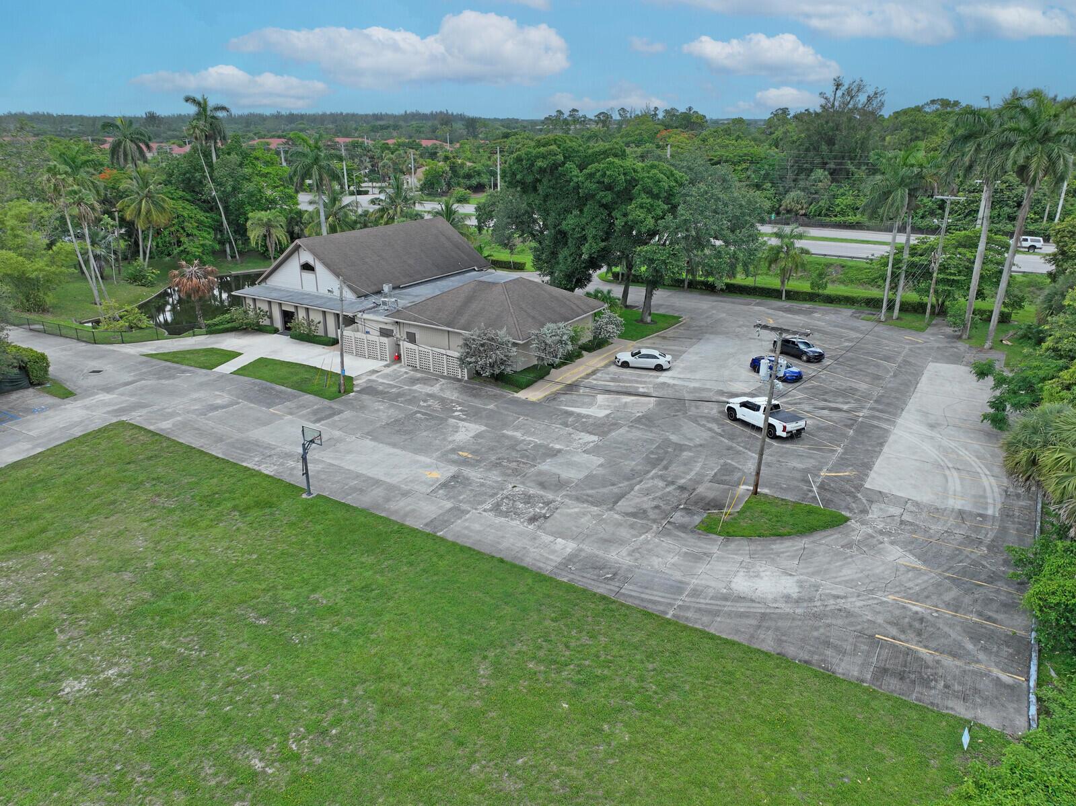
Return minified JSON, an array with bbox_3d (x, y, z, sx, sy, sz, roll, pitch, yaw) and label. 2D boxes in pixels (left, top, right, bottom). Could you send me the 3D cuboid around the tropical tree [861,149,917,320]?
[{"bbox_3d":[35.495,-16.627,75.300,5.600,17.080,5.600,10,23,23],"label":"tropical tree"}]

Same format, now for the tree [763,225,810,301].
[{"bbox_3d":[28.200,-16.002,84.889,5.400,8.400,5.200,7,22,17],"label":"tree"}]

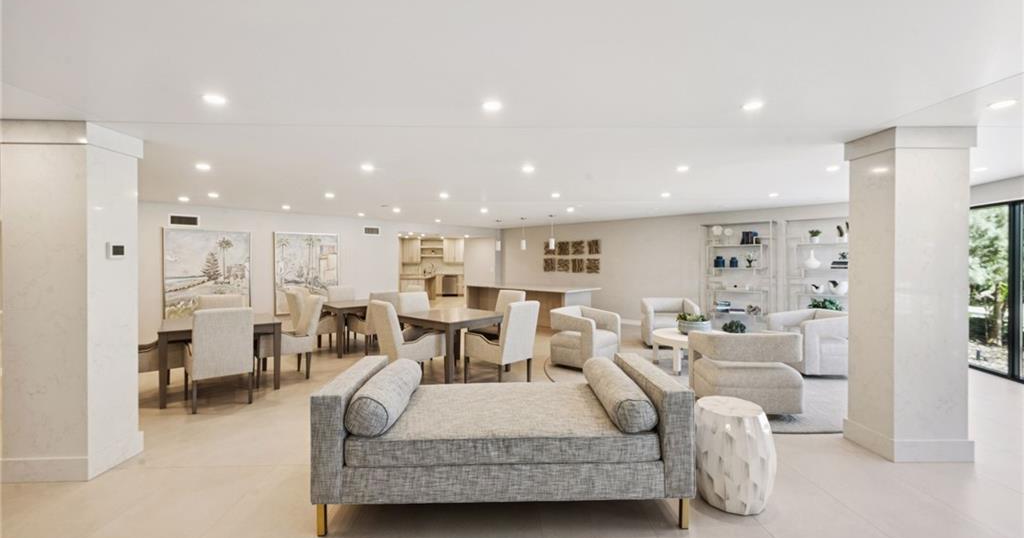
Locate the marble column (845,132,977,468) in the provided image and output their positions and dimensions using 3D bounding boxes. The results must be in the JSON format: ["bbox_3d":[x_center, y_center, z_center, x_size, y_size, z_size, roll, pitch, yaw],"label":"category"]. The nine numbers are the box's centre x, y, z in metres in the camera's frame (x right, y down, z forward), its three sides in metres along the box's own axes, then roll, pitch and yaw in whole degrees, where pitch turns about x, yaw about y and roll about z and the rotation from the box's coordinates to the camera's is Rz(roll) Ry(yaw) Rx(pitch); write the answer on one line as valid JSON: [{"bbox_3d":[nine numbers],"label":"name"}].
[{"bbox_3d":[3.065,0.187,3.100,0.595,2.435,0.450,0,1,0],"label":"marble column"}]

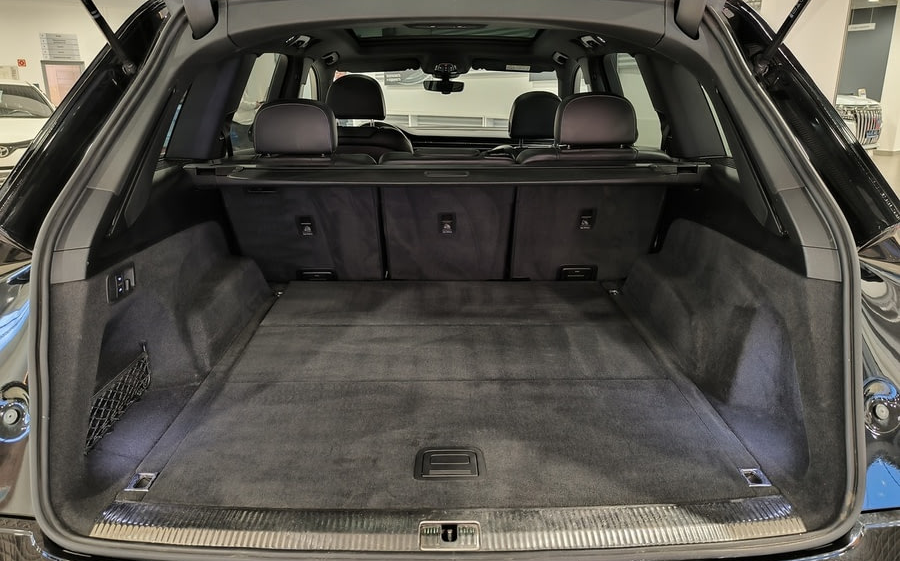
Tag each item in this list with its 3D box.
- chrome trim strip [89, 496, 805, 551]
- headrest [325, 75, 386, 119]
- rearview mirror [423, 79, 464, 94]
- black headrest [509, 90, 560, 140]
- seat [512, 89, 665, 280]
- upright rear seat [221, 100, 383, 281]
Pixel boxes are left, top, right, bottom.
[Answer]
[{"bbox_3d":[-0.004,0.387,0.995,1.110,0.038,0.092,-1,19,0],"label":"chrome trim strip"},{"bbox_3d":[-0.405,-0.791,2.690,0.253,0.190,0.125,-1,19,0],"label":"headrest"},{"bbox_3d":[-0.033,-1.049,3.380,0.235,0.073,0.050,4,19,14],"label":"rearview mirror"},{"bbox_3d":[0.379,-0.695,2.630,0.253,0.195,0.125,-1,19,0],"label":"black headrest"},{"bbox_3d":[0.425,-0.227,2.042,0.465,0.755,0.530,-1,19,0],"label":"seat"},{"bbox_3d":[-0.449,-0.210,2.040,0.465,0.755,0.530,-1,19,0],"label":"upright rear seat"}]

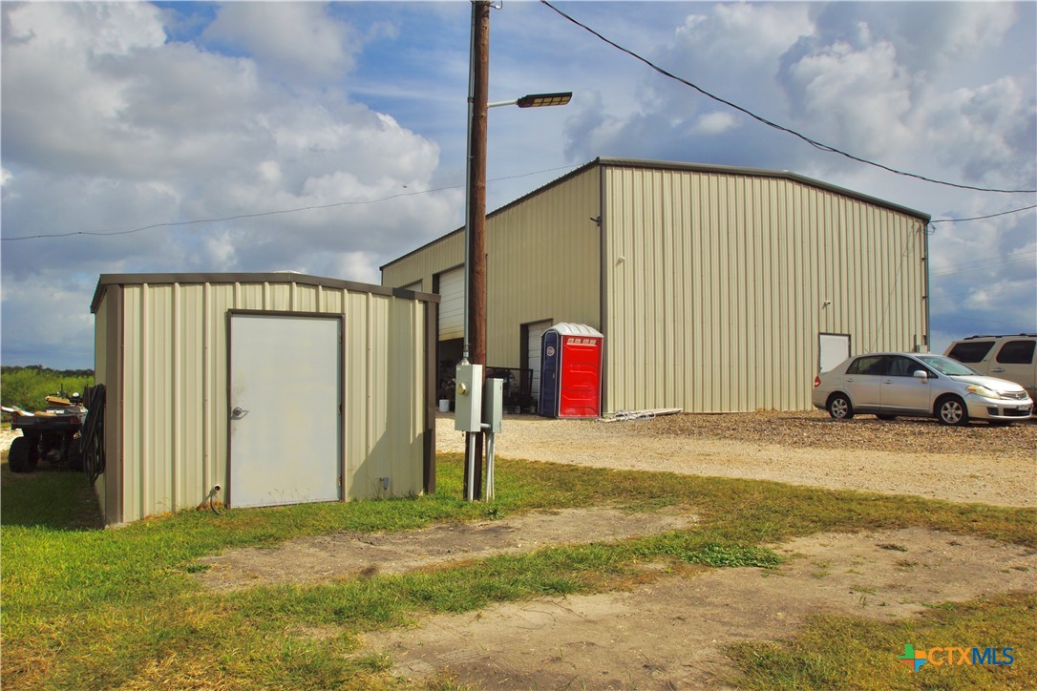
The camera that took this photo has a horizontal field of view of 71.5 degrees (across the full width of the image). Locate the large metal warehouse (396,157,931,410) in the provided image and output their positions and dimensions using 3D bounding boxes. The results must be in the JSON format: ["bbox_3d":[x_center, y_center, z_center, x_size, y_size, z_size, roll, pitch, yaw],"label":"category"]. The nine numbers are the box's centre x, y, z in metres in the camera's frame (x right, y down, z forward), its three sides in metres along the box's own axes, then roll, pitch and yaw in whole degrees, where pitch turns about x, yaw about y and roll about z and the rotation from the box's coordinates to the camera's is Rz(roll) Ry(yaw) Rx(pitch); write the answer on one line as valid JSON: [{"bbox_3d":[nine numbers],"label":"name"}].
[{"bbox_3d":[3.290,-1.100,28.300,12.450,6.620,18.650,2,-3,-27],"label":"large metal warehouse"}]

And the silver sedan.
[{"bbox_3d":[8.720,0.940,15.870,1.730,1.530,4.460,2,-3,-26],"label":"silver sedan"}]

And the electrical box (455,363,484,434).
[{"bbox_3d":[-0.587,0.621,8.480,0.170,0.775,0.310,4,-4,-43],"label":"electrical box"}]

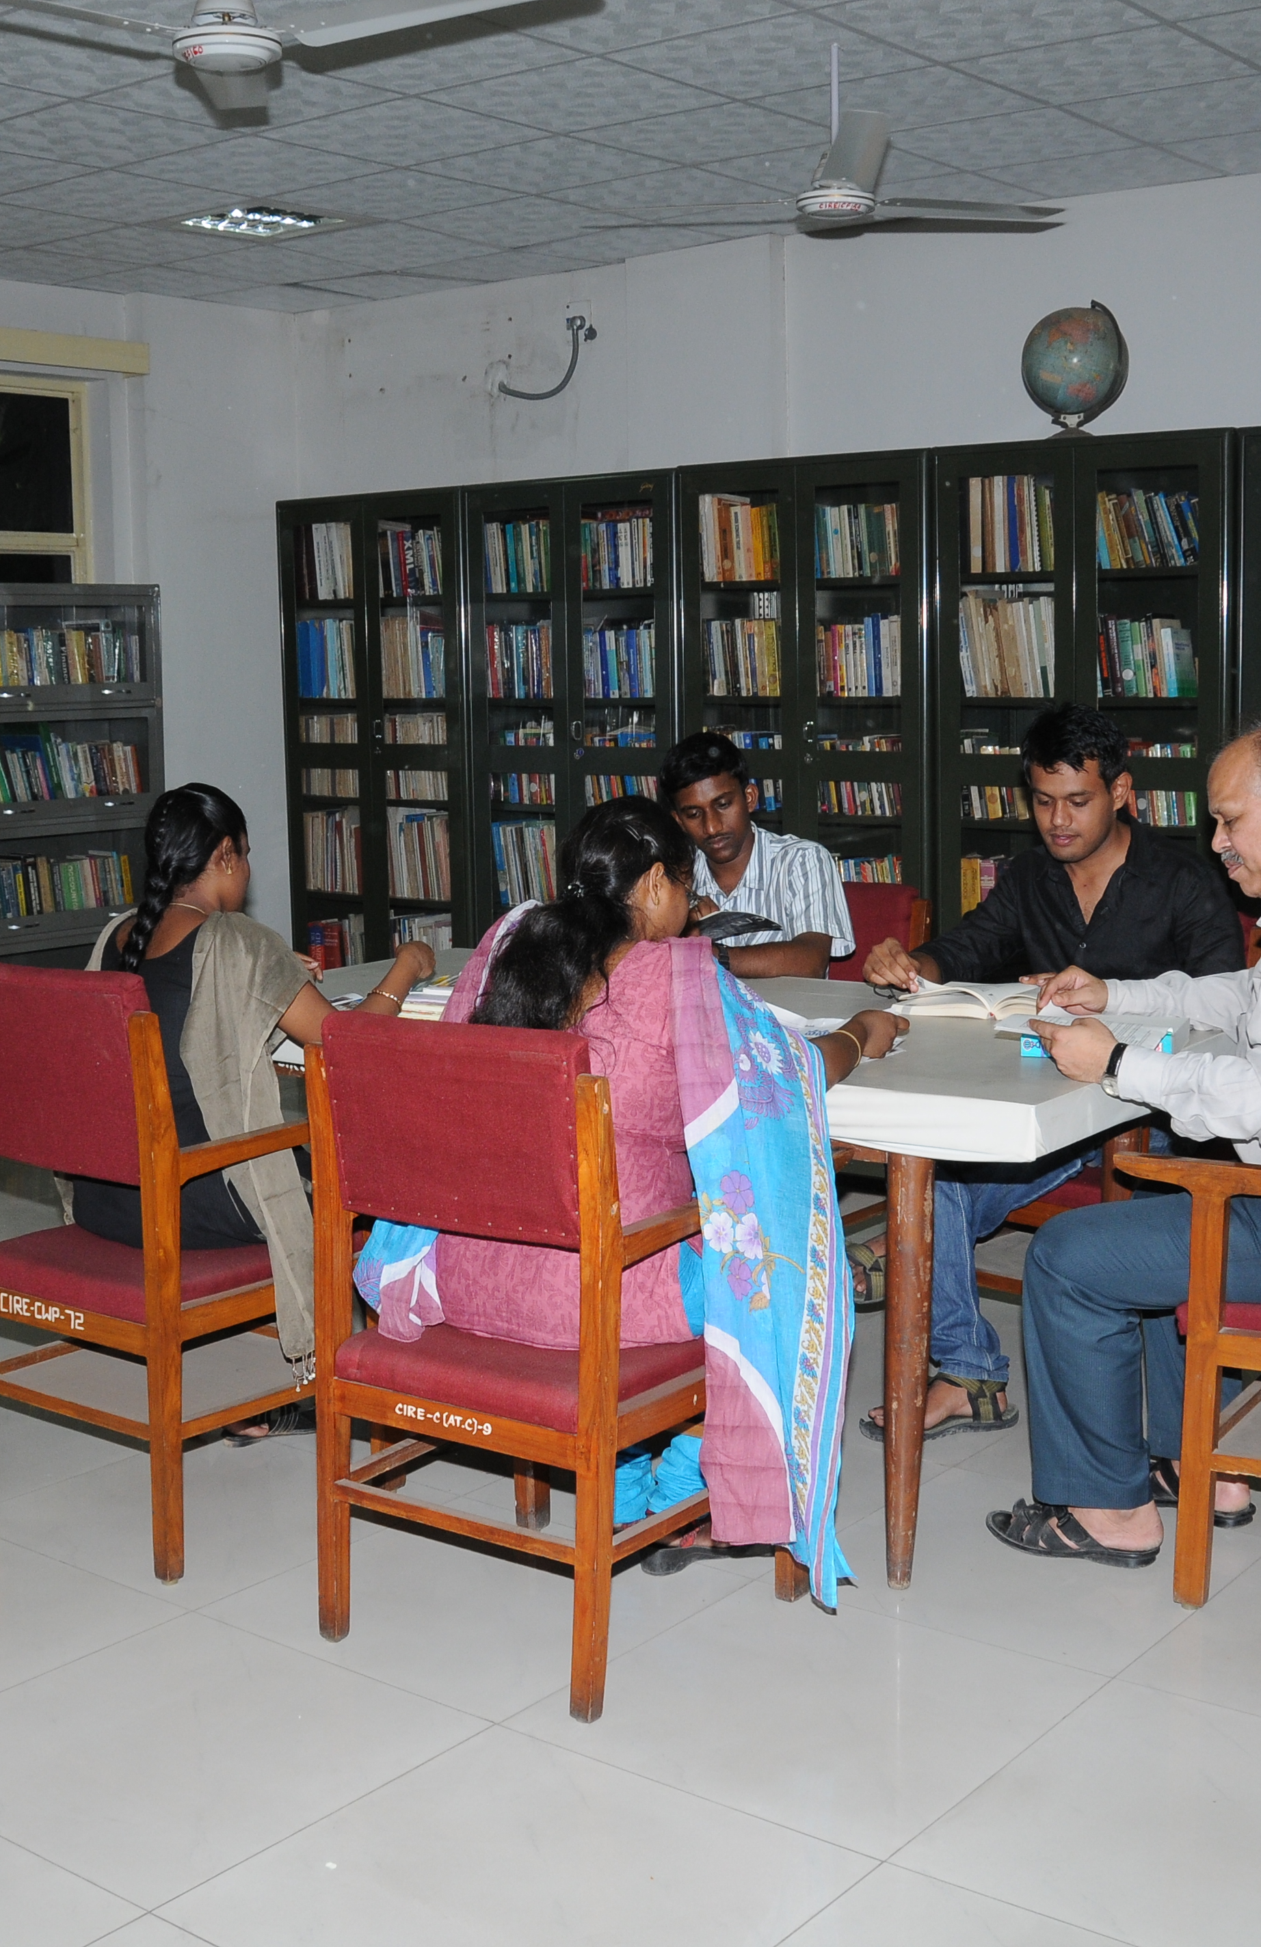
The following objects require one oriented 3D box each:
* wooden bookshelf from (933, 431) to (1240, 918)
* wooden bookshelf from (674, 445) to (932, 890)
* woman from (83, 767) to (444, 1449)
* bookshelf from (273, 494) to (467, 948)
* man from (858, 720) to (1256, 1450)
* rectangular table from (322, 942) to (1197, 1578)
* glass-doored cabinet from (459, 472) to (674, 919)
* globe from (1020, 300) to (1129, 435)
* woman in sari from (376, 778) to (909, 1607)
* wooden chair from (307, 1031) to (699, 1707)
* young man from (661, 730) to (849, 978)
[{"bbox_3d":[1.389,-0.524,6.435,0.930,2.000,0.450,5,10,37],"label":"wooden bookshelf"},{"bbox_3d":[0.659,-0.593,6.991,0.910,2.000,0.450,5,10,37],"label":"wooden bookshelf"},{"bbox_3d":[-0.611,0.271,3.726,0.500,1.190,0.770,5,10,37],"label":"woman"},{"bbox_3d":[-0.788,-0.726,8.087,0.920,2.000,0.450,5,10,37],"label":"bookshelf"},{"bbox_3d":[0.751,0.163,4.079,0.560,1.300,0.760,5,10,37],"label":"man"},{"bbox_3d":[0.089,0.450,3.878,1.800,0.780,0.880,5,10,37],"label":"rectangular table"},{"bbox_3d":[-0.065,-0.677,7.649,0.924,2.022,0.470,5,10,37],"label":"glass-doored cabinet"},{"bbox_3d":[1.278,-1.717,6.322,0.340,0.430,0.330,5,10,37],"label":"globe"},{"bbox_3d":[0.040,0.340,3.244,0.580,1.190,0.780,7,11,43],"label":"woman in sari"},{"bbox_3d":[-0.085,0.484,3.189,0.520,0.920,0.630,5,9,34],"label":"wooden chair"},{"bbox_3d":[0.188,0.135,4.486,0.520,1.240,0.660,5,10,37],"label":"young man"}]

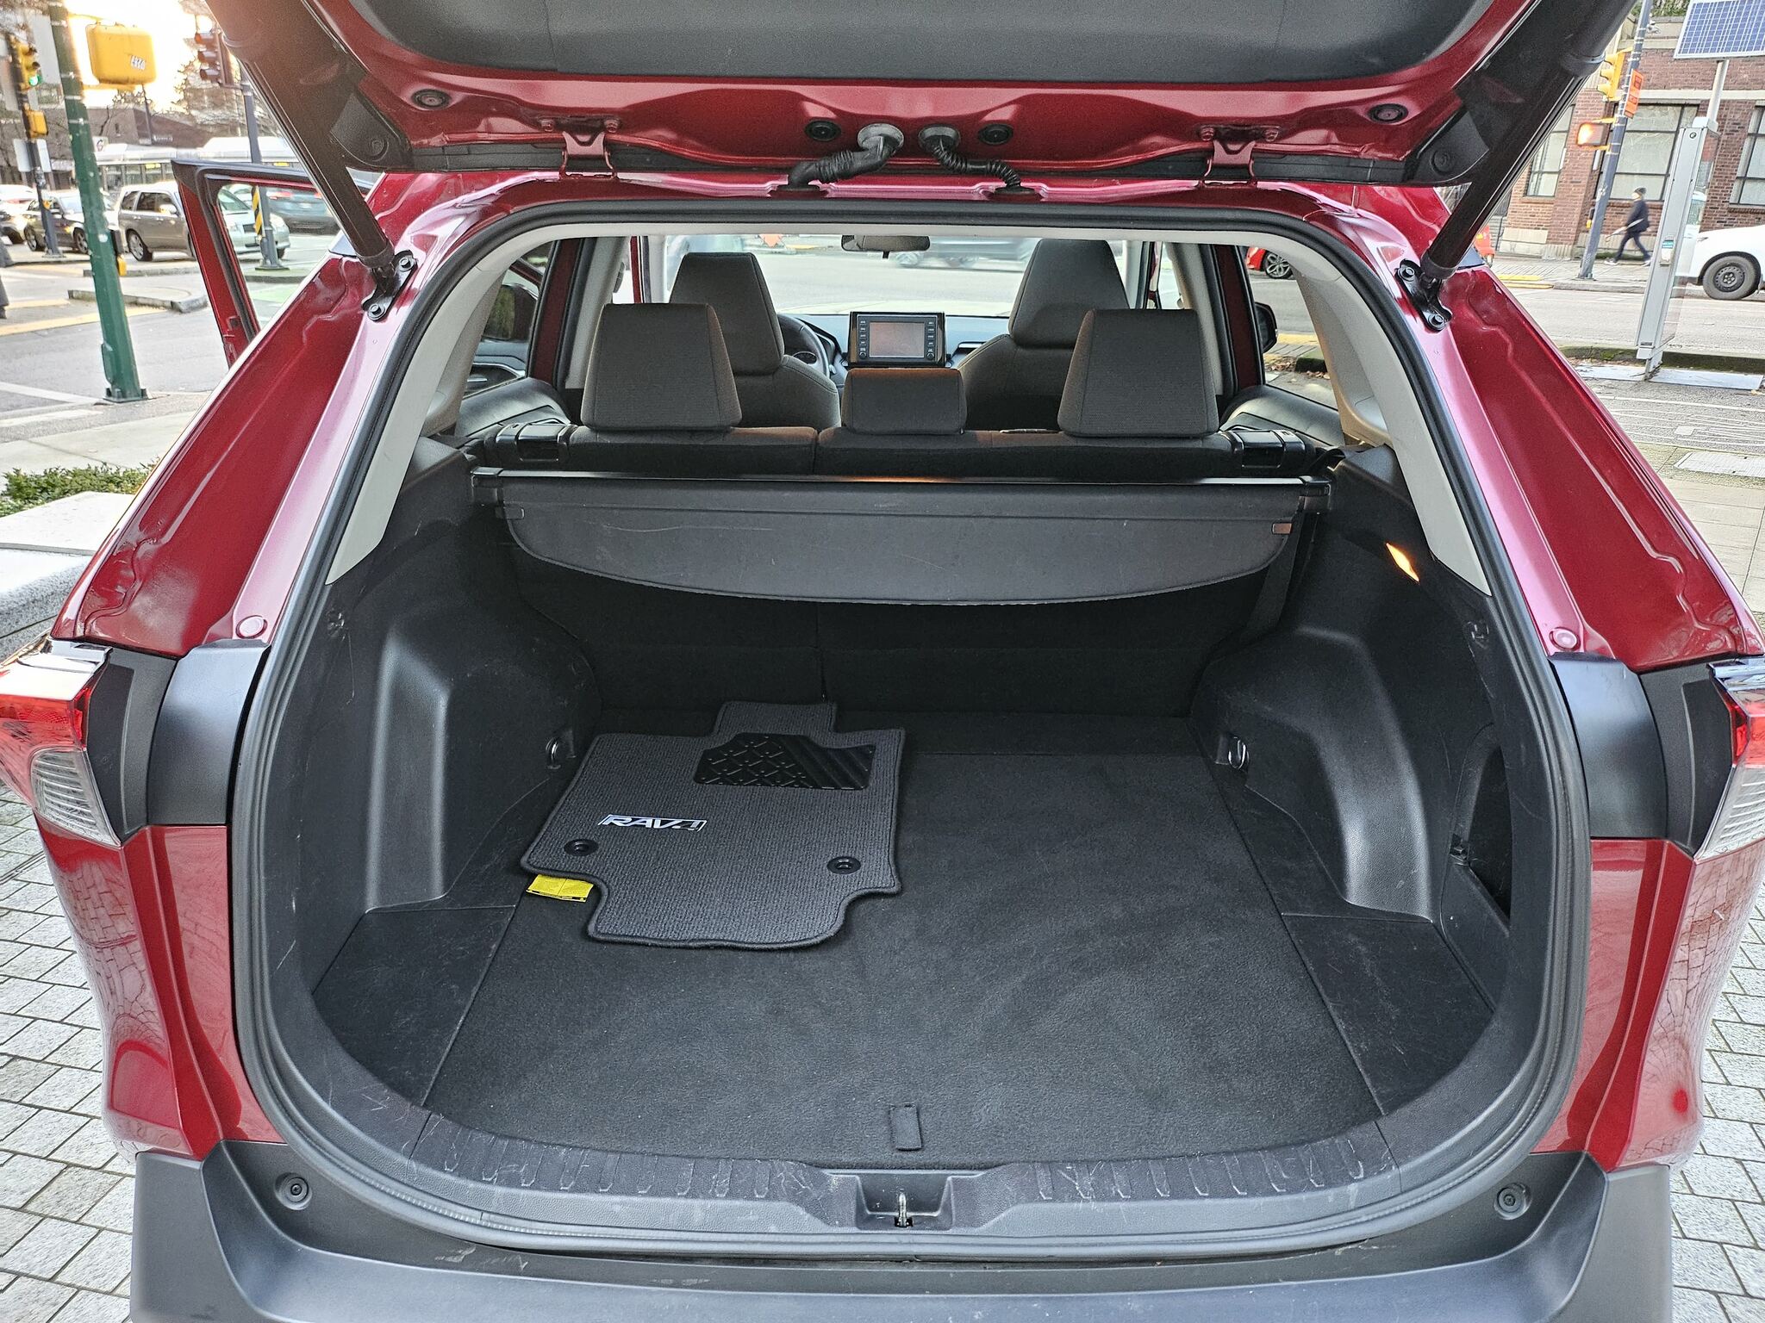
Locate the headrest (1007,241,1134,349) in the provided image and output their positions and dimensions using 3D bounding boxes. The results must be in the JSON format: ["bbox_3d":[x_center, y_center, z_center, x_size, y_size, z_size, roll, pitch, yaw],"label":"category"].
[{"bbox_3d":[0.404,-0.782,2.600,0.265,0.215,0.110,1,30,1],"label":"headrest"}]

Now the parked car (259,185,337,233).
[{"bbox_3d":[-15.564,-12.237,32.567,1.820,1.500,4.400,-9,23,-25],"label":"parked car"}]

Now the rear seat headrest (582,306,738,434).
[{"bbox_3d":[-0.326,-0.440,1.830,0.235,0.185,0.110,1,29,1],"label":"rear seat headrest"}]

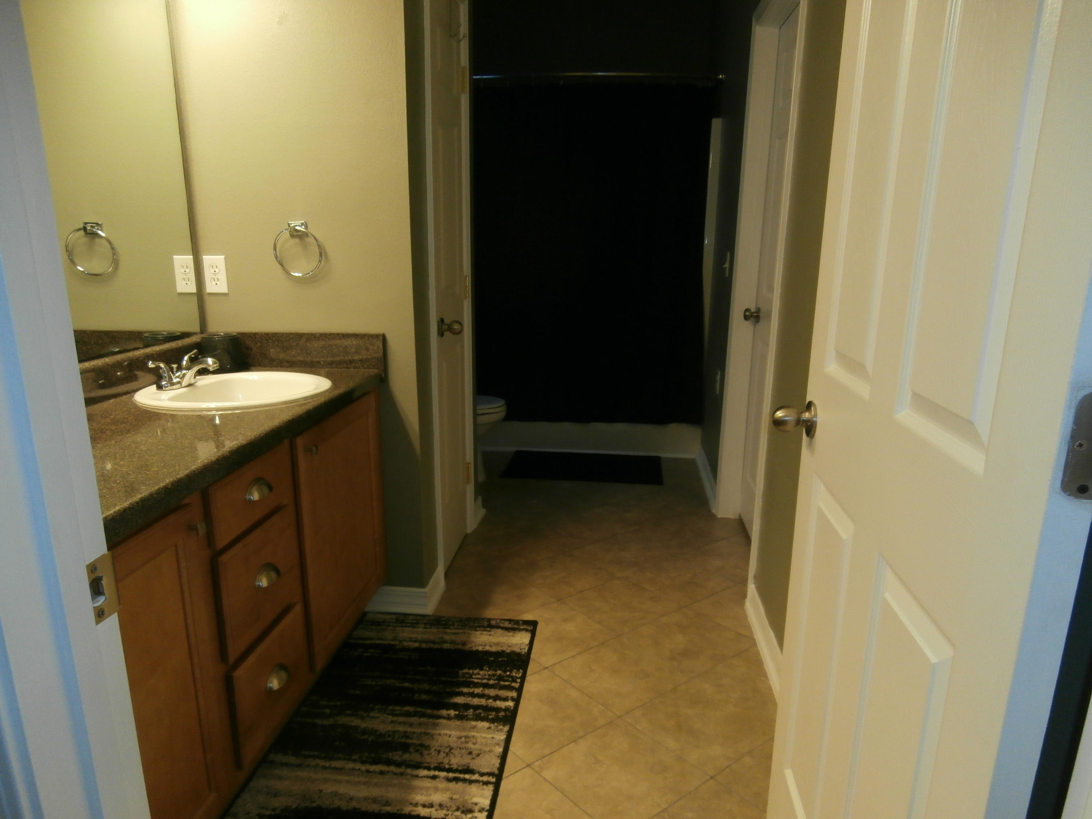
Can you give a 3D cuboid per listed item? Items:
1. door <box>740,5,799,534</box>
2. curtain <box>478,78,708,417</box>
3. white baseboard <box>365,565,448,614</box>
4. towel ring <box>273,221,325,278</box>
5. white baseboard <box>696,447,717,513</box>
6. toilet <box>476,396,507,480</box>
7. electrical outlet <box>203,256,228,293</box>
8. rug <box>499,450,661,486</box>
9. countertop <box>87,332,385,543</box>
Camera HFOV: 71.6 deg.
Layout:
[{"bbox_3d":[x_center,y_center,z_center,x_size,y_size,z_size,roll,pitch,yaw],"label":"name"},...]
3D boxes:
[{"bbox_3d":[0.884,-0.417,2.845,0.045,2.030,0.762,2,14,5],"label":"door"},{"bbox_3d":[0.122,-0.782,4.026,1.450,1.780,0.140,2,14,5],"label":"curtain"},{"bbox_3d":[-0.486,0.623,2.652,0.225,0.096,0.195,2,14,5],"label":"white baseboard"},{"bbox_3d":[-0.745,-0.483,2.279,0.147,0.165,0.065,2,14,5],"label":"towel ring"},{"bbox_3d":[0.816,0.333,3.890,0.016,0.095,0.820,2,14,5],"label":"white baseboard"},{"bbox_3d":[-0.565,-0.006,3.823,0.740,0.750,0.420,2,14,5],"label":"toilet"},{"bbox_3d":[-1.025,-0.419,2.352,0.071,0.115,0.010,2,14,5],"label":"electrical outlet"},{"bbox_3d":[0.212,0.308,4.128,0.834,0.012,0.486,2,14,5],"label":"rug"},{"bbox_3d":[-0.900,0.010,1.702,0.575,0.165,1.430,2,14,7],"label":"countertop"}]

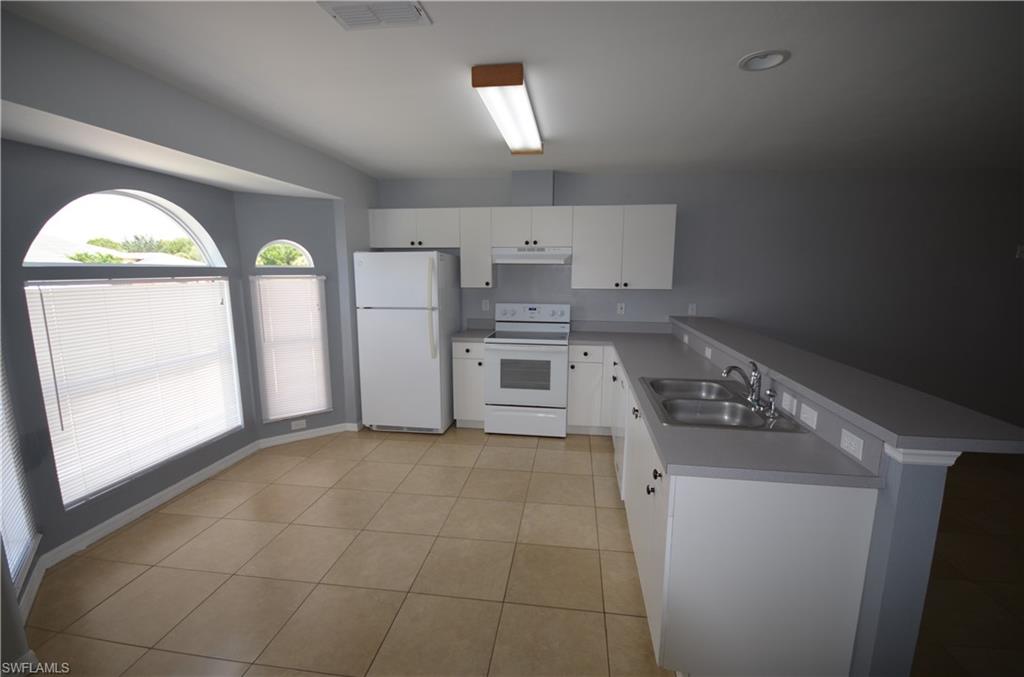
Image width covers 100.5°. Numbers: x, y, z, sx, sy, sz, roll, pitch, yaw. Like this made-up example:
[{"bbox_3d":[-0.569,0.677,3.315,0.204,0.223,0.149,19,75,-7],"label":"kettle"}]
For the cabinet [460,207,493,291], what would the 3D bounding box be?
[{"bbox_3d":[-0.325,-0.909,4.380,0.316,0.775,0.328,1,8,9],"label":"cabinet"}]

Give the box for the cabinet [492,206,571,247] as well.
[{"bbox_3d":[0.201,-1.058,4.095,0.757,0.361,0.310,1,9,8],"label":"cabinet"}]

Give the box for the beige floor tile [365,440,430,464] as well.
[{"bbox_3d":[-0.969,0.978,3.665,0.462,0.010,0.445,1,9,8],"label":"beige floor tile"}]

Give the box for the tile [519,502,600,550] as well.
[{"bbox_3d":[0.286,1.129,2.569,0.458,0.010,0.445,1,9,8],"label":"tile"}]

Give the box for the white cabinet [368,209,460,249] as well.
[{"bbox_3d":[-0.922,-1.085,4.260,0.915,0.370,0.320,1,9,8],"label":"white cabinet"}]

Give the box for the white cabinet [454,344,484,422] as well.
[{"bbox_3d":[-0.360,0.388,4.281,0.300,0.785,0.570,1,9,8],"label":"white cabinet"}]

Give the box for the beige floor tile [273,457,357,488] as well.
[{"bbox_3d":[-1.475,1.030,3.262,0.458,0.010,0.445,1,9,8],"label":"beige floor tile"}]

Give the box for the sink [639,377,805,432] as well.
[{"bbox_3d":[0.927,0.377,2.045,0.517,0.186,0.834,1,8,9],"label":"sink"}]

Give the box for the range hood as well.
[{"bbox_3d":[0.197,-0.794,4.086,0.757,0.158,0.400,1,9,8],"label":"range hood"}]

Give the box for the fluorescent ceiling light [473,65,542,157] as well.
[{"bbox_3d":[0.025,-1.407,2.732,0.258,0.110,1.191,1,8,9],"label":"fluorescent ceiling light"}]

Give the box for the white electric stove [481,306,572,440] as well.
[{"bbox_3d":[0.163,0.280,4.136,0.763,1.180,0.645,1,9,8],"label":"white electric stove"}]

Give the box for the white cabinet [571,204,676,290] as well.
[{"bbox_3d":[1.063,-0.876,4.148,0.934,0.775,0.328,1,8,9],"label":"white cabinet"}]

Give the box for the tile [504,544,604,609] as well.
[{"bbox_3d":[0.225,1.207,2.170,0.462,0.010,0.445,1,9,8],"label":"tile"}]

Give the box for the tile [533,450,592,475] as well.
[{"bbox_3d":[0.413,0.986,3.411,0.457,0.010,0.437,1,9,8],"label":"tile"}]

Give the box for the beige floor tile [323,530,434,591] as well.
[{"bbox_3d":[-0.693,1.190,2.298,0.462,0.010,0.445,1,9,8],"label":"beige floor tile"}]

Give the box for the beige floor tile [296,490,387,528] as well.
[{"bbox_3d":[-1.080,1.102,2.763,0.457,0.010,0.437,1,9,8],"label":"beige floor tile"}]

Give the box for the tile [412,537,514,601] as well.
[{"bbox_3d":[-0.233,1.183,2.204,0.457,0.010,0.437,1,9,8],"label":"tile"}]

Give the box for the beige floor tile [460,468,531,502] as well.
[{"bbox_3d":[-0.104,1.067,3.114,0.457,0.010,0.457,1,8,8],"label":"beige floor tile"}]

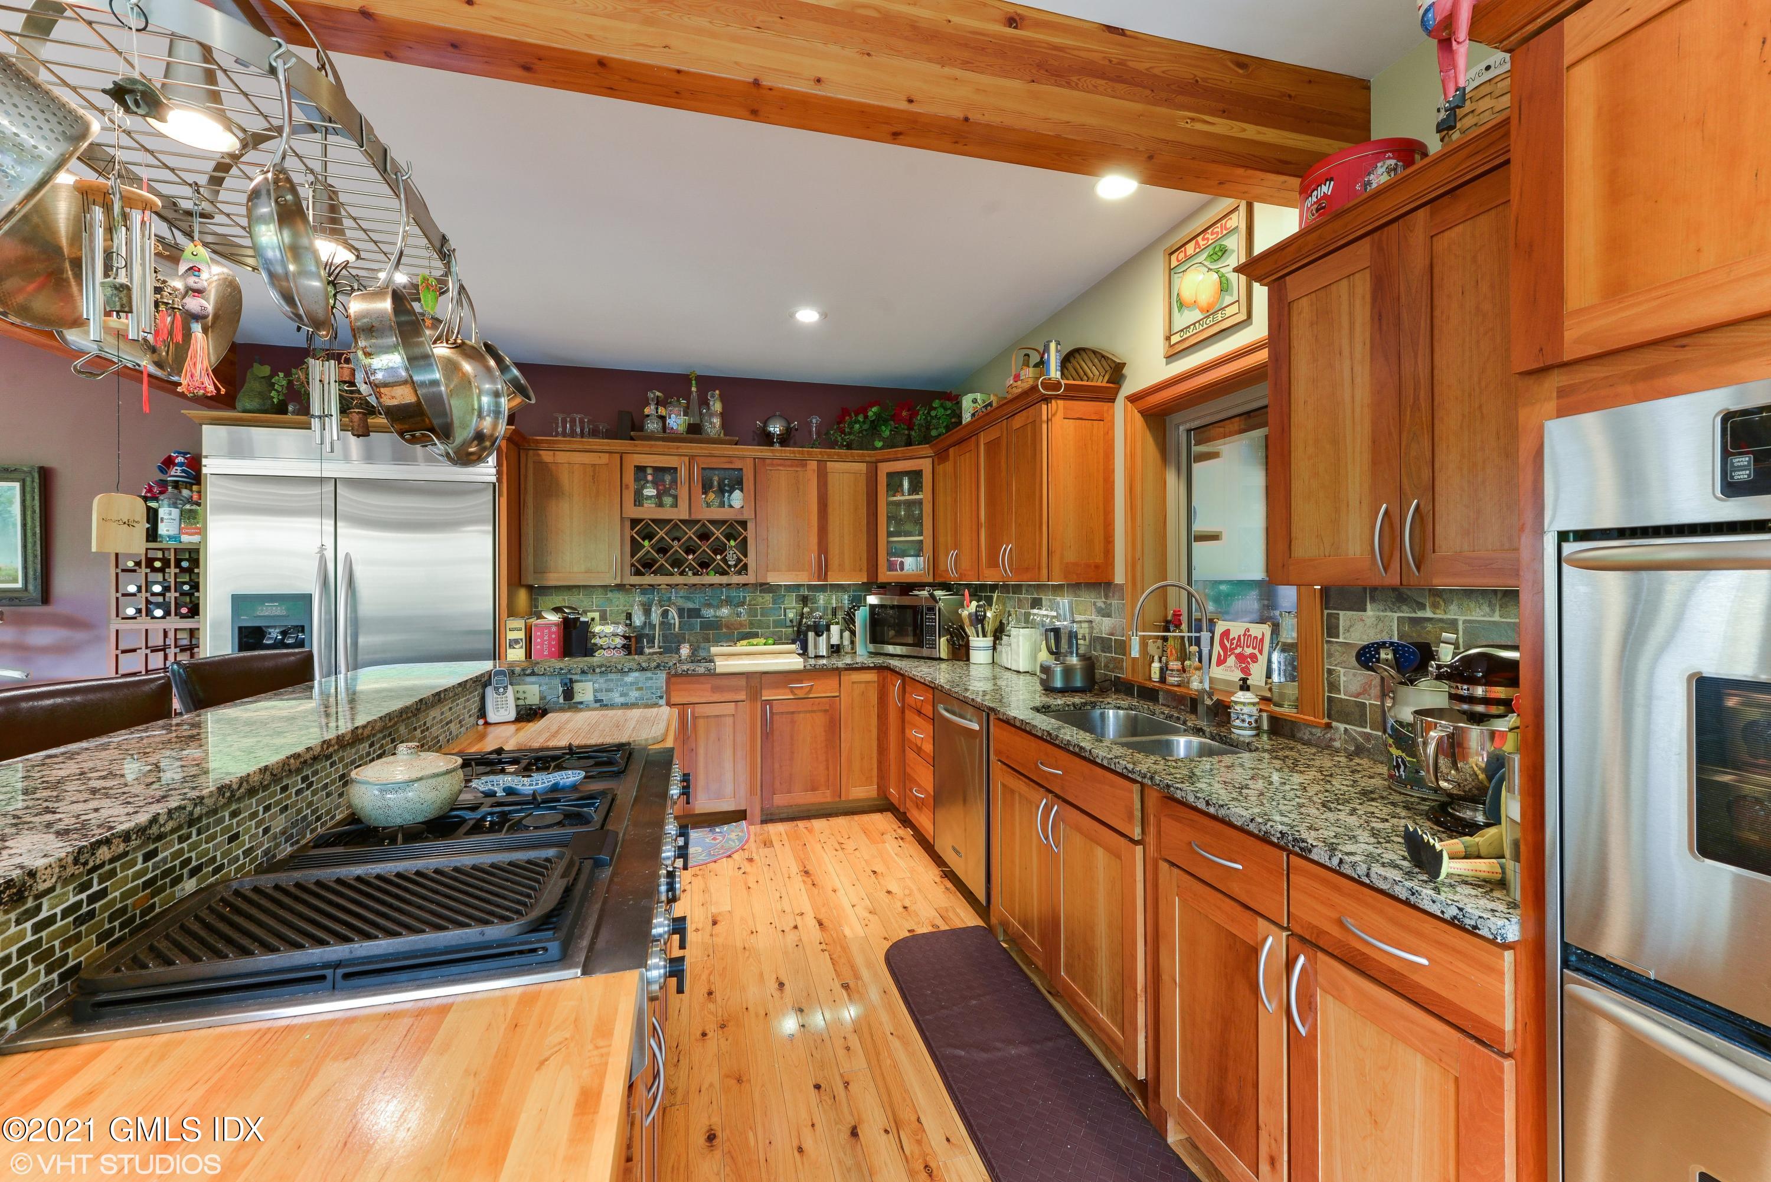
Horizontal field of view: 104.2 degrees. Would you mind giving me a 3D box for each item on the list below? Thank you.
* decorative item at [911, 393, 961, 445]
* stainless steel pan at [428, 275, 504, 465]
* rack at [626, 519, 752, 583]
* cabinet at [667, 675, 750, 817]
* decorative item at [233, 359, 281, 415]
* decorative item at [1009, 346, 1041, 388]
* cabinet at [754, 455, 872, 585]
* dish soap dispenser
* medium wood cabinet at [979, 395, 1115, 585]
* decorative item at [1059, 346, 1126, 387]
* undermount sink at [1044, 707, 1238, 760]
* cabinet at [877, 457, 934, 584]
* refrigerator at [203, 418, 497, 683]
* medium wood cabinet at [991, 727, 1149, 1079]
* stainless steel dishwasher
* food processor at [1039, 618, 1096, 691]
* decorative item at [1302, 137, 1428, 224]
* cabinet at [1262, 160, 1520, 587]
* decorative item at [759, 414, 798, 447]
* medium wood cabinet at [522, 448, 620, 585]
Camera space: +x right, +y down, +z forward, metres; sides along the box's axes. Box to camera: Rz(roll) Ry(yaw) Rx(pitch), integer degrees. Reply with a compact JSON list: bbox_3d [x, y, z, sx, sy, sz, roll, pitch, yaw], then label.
[{"bbox_3d":[0.317,-1.050,4.361,0.315,0.394,0.295,0,1,29],"label":"decorative item"},{"bbox_3d":[-0.955,-0.492,1.522,0.271,0.433,0.108,2,6,16],"label":"stainless steel pan"},{"bbox_3d":[-1.207,-0.236,4.264,0.724,0.376,0.305,0,1,-16],"label":"rack"},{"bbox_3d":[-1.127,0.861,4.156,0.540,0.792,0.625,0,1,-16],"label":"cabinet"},{"bbox_3d":[-3.059,-0.984,3.369,0.190,0.290,0.190,-1,1,-32],"label":"decorative item"},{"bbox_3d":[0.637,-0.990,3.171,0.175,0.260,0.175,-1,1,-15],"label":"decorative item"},{"bbox_3d":[-0.482,-0.431,4.478,0.724,0.760,0.325,0,1,-16],"label":"cabinet"},{"bbox_3d":[1.019,0.324,1.947,0.080,0.163,0.080,-1,1,-21],"label":"dish soap dispenser"},{"bbox_3d":[0.703,-0.413,3.141,0.320,0.745,0.670,-1,1,-15],"label":"medium wood cabinet"},{"bbox_3d":[0.879,-0.953,3.003,0.099,0.236,0.404,0,1,-16],"label":"decorative item"},{"bbox_3d":[0.740,0.504,2.085,0.420,0.200,0.780,-1,1,-15],"label":"undermount sink"},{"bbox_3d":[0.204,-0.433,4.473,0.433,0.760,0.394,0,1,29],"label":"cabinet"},{"bbox_3d":[-2.627,0.280,3.620,1.220,2.120,0.630,-1,1,-15],"label":"refrigerator"},{"bbox_3d":[0.834,0.881,2.309,0.620,0.792,0.935,0,1,-16],"label":"medium wood cabinet"},{"bbox_3d":[0.585,0.813,2.896,0.600,0.745,0.595,-1,1,-15],"label":"stainless steel dishwasher"},{"bbox_3d":[0.732,0.243,2.797,0.215,0.310,0.175,0,1,1],"label":"food processor"},{"bbox_3d":[1.118,-0.895,1.625,0.246,0.182,0.246,-1,1,-40],"label":"decorative item"},{"bbox_3d":[1.223,-0.397,1.461,0.319,0.770,0.704,0,1,-16],"label":"cabinet"},{"bbox_3d":[-0.662,-0.961,4.217,0.240,0.245,0.170,-1,1,-15],"label":"decorative item"},{"bbox_3d":[-1.781,-0.410,3.982,0.510,0.745,0.315,-1,1,-15],"label":"medium wood cabinet"}]

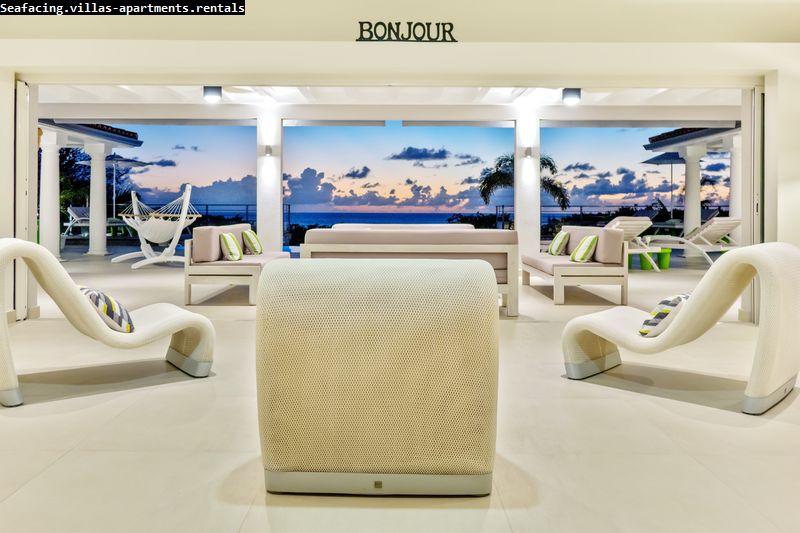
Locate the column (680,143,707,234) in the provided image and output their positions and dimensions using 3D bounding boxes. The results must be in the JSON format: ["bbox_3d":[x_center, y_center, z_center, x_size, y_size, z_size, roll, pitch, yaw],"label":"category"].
[{"bbox_3d":[6.385,-1.400,14.500,0.400,2.380,0.400,0,4,0],"label":"column"}]

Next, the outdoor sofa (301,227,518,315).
[{"bbox_3d":[0.103,0.033,7.035,2.173,0.855,0.834,0,3,0],"label":"outdoor sofa"}]

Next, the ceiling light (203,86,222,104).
[{"bbox_3d":[-2.250,-2.100,8.000,0.222,0.230,0.222,0,4,0],"label":"ceiling light"}]

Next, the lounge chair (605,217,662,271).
[{"bbox_3d":[3.945,-0.470,12.669,0.742,0.948,2.009,-1,4,-21],"label":"lounge chair"}]

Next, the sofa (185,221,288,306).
[{"bbox_3d":[-1.840,-0.080,7.830,0.760,0.785,1.970,0,4,0],"label":"sofa"}]

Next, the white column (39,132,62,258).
[{"bbox_3d":[-7.523,-1.496,14.338,0.474,2.729,0.474,0,3,0],"label":"white column"}]

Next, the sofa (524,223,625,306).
[{"bbox_3d":[2.000,-0.074,7.970,0.770,0.790,2.020,0,4,0],"label":"sofa"}]

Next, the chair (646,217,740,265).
[{"bbox_3d":[5.310,-0.430,11.680,0.700,0.860,1.920,-2,5,-33],"label":"chair"}]

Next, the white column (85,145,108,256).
[{"bbox_3d":[-7.330,-1.633,16.150,0.474,2.709,0.474,0,3,0],"label":"white column"}]

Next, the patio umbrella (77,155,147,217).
[{"bbox_3d":[-9.193,-2.302,21.424,2.421,2.678,2.421,0,3,0],"label":"patio umbrella"}]

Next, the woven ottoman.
[{"bbox_3d":[-0.060,0.340,2.810,0.800,0.800,1.220,0,4,1],"label":"woven ottoman"}]

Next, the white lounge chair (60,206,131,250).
[{"bbox_3d":[-8.080,-1.210,18.300,1.920,0.850,0.700,0,4,-2],"label":"white lounge chair"}]

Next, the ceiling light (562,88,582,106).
[{"bbox_3d":[2.065,-2.077,8.000,0.222,0.230,0.222,0,4,0],"label":"ceiling light"}]

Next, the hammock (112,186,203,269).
[{"bbox_3d":[-4.851,-0.798,13.287,1.236,1.504,4.017,-2,4,-34],"label":"hammock"}]

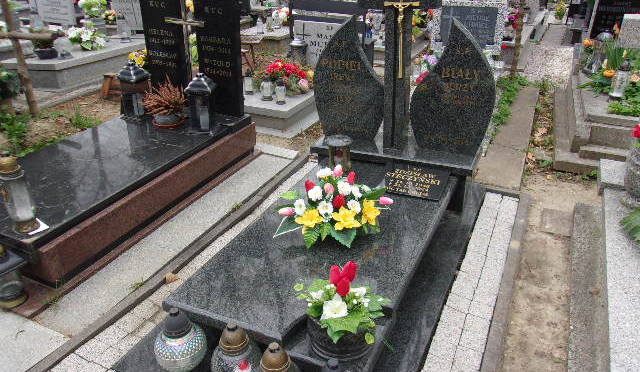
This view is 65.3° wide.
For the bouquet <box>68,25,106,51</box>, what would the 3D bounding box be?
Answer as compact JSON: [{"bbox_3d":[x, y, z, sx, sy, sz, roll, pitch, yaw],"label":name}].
[{"bbox_3d":[-3.031,-1.915,6.481,0.520,0.290,0.380,-13,27,-21],"label":"bouquet"}]

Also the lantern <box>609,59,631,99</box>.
[{"bbox_3d":[2.334,-0.825,3.887,0.115,0.295,0.115,13,29,28],"label":"lantern"}]

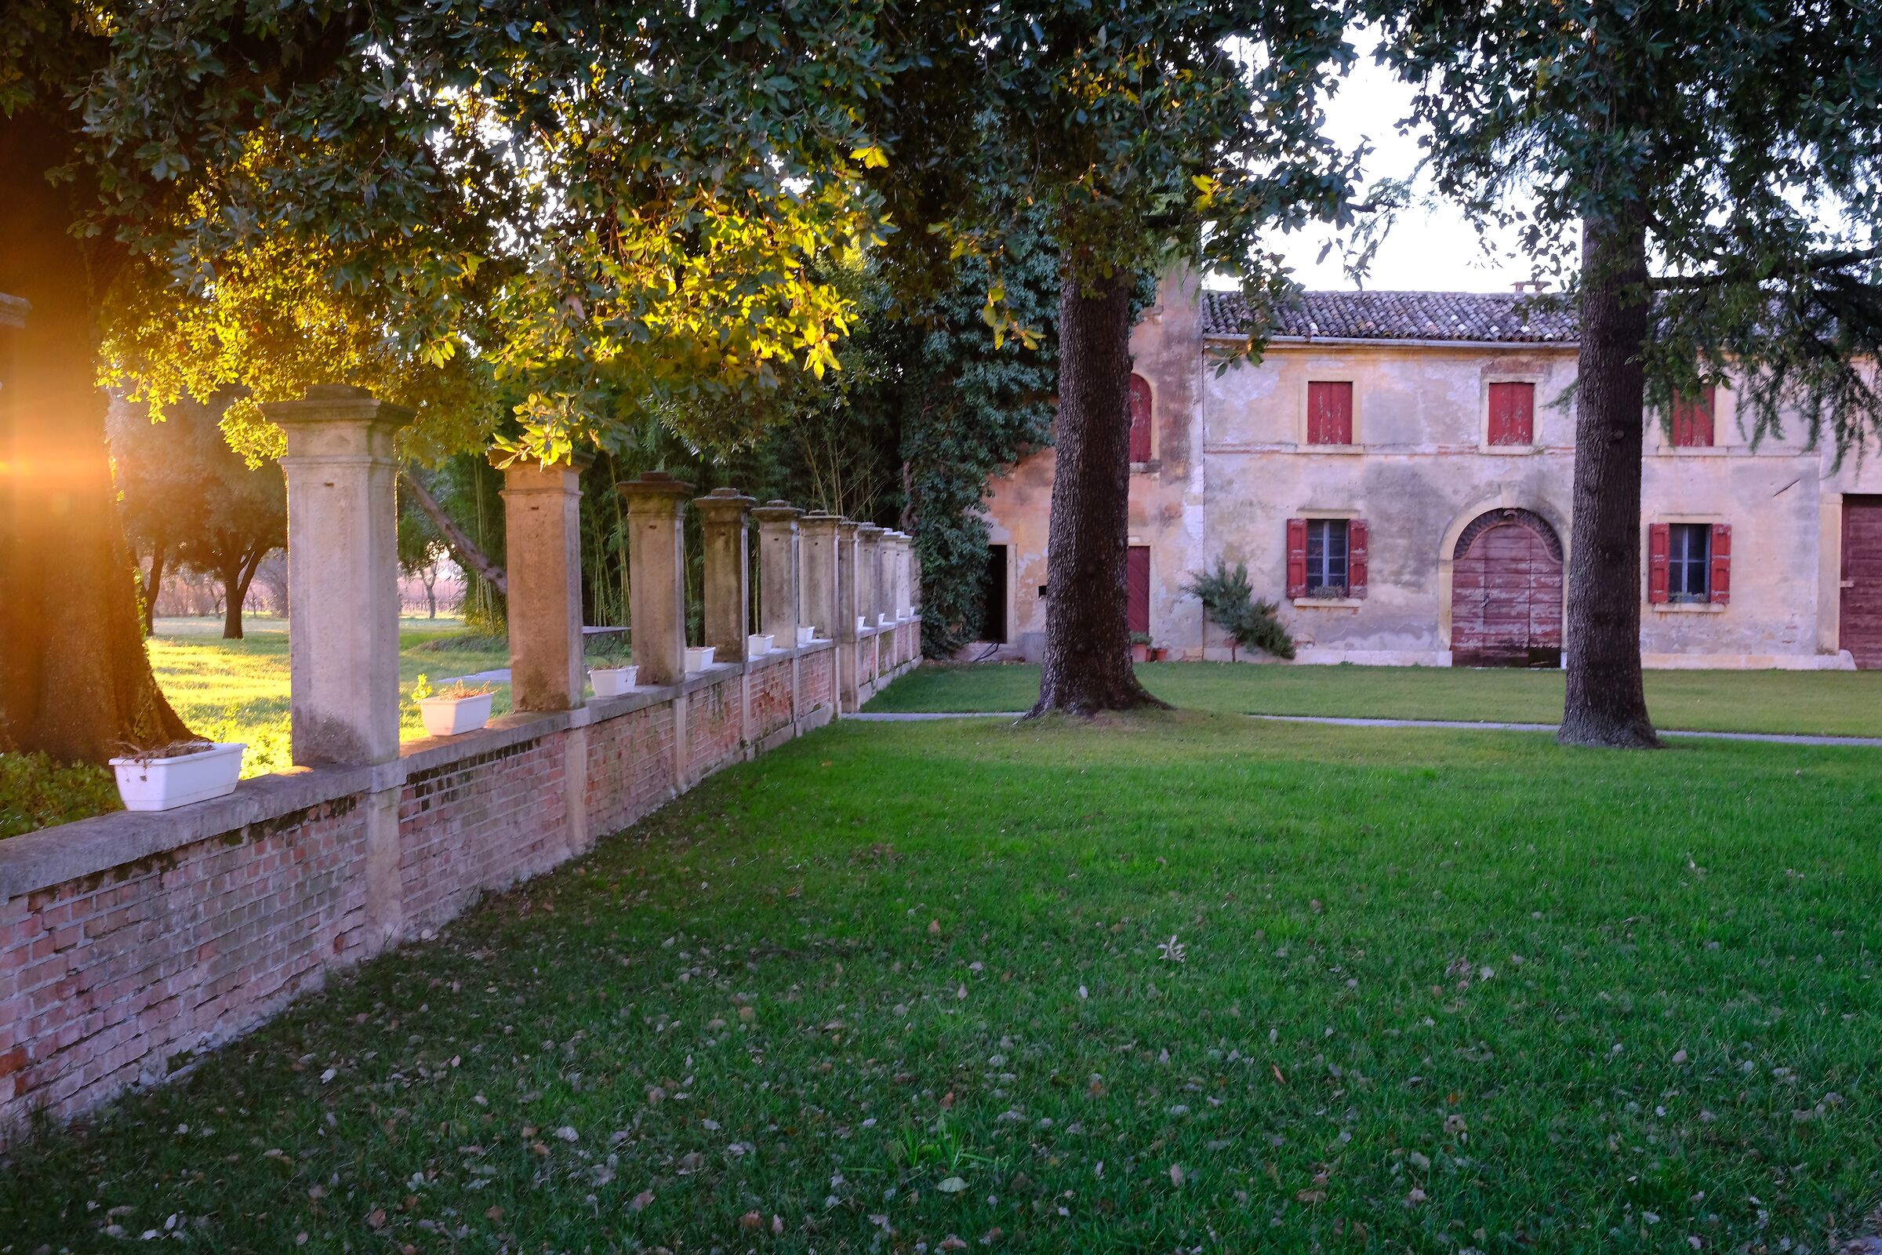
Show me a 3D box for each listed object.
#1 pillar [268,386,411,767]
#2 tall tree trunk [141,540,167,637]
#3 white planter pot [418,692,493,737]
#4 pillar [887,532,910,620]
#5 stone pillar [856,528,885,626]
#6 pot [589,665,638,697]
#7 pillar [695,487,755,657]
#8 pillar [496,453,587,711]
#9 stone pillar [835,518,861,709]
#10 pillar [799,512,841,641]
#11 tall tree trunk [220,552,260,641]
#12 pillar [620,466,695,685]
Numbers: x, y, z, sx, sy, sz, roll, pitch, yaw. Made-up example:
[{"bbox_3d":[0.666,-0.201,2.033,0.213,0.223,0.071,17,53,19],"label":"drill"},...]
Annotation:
[{"bbox_3d":[-2.489,-0.215,7.645,0.460,1.563,0.460,0,2,4],"label":"pillar"},{"bbox_3d":[-18.041,-0.895,42.000,0.520,2.200,0.480,0,2,4],"label":"tall tree trunk"},{"bbox_3d":[-2.432,0.440,9.189,0.190,0.165,0.580,0,2,4],"label":"white planter pot"},{"bbox_3d":[-0.799,-1.049,36.809,0.520,1.710,0.520,0,2,4],"label":"pillar"},{"bbox_3d":[-1.229,-0.868,30.450,0.520,1.710,0.520,0,2,4],"label":"stone pillar"},{"bbox_3d":[-2.343,0.385,13.084,0.210,0.190,0.600,0,2,4],"label":"pot"},{"bbox_3d":[-2.079,-0.511,17.878,0.520,1.710,0.520,0,2,4],"label":"pillar"},{"bbox_3d":[-2.501,-0.333,11.632,0.520,1.710,0.520,0,2,4],"label":"pillar"},{"bbox_3d":[-1.308,-0.200,24.949,0.470,2.573,0.470,0,2,4],"label":"stone pillar"},{"bbox_3d":[-1.466,-0.639,22.620,0.490,1.563,0.490,0,2,4],"label":"pillar"},{"bbox_3d":[-19.554,-0.861,51.000,1.100,2.500,0.850,-1,2,-21],"label":"tall tree trunk"},{"bbox_3d":[-2.085,-0.383,13.555,0.460,1.563,0.460,0,2,4],"label":"pillar"}]

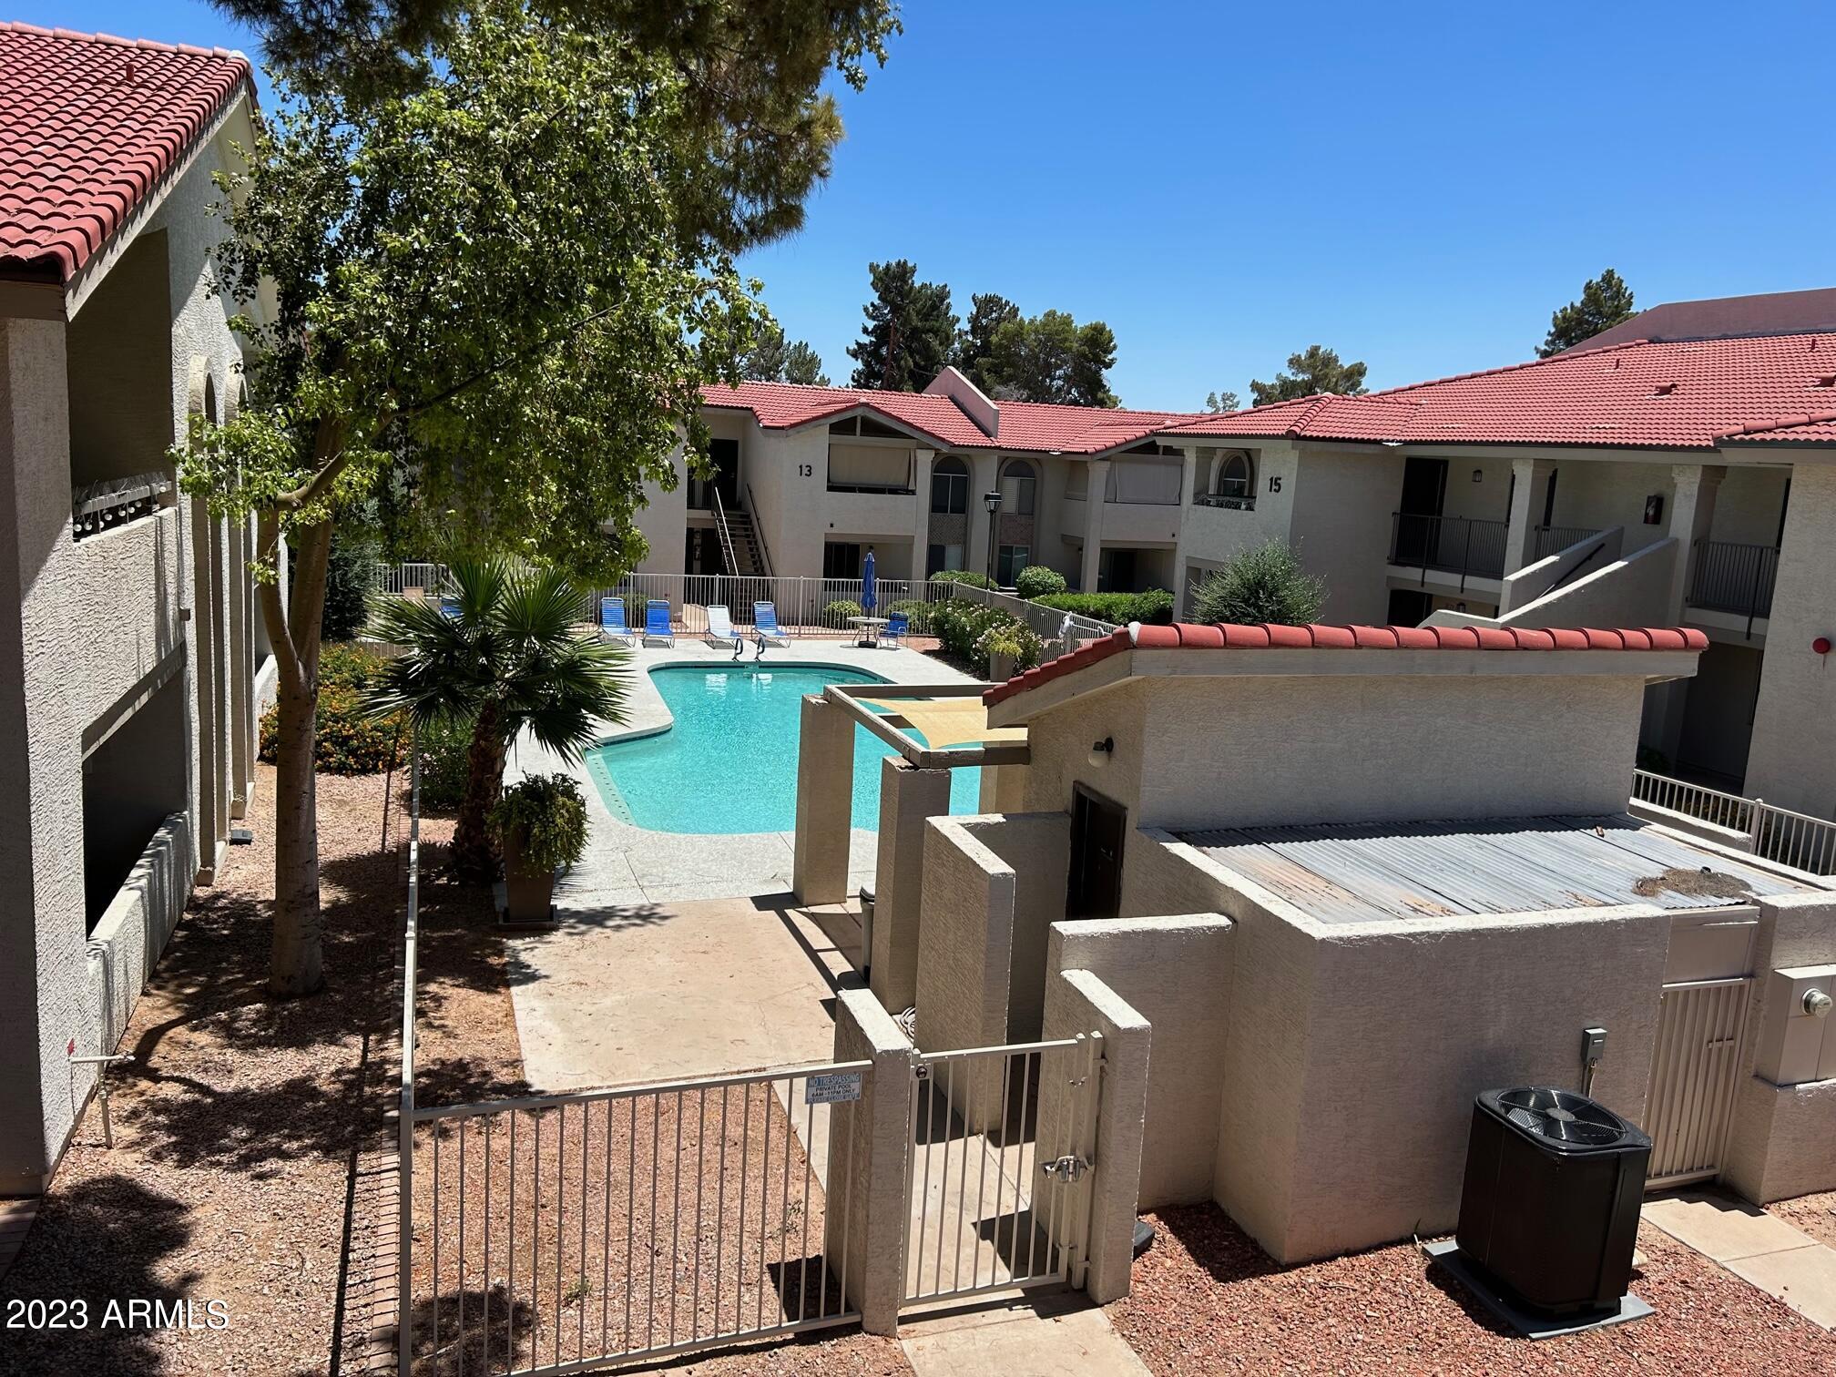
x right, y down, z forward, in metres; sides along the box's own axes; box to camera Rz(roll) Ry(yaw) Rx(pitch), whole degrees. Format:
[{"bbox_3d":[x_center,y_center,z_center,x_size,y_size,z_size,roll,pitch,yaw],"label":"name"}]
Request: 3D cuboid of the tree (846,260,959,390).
[{"bbox_3d":[-1.137,-12.850,64.104,5.300,13.494,5.300,0,10,-20],"label":"tree"}]

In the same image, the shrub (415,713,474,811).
[{"bbox_3d":[-6.007,0.833,17.500,0.800,1.200,0.900,0,10,-20],"label":"shrub"}]

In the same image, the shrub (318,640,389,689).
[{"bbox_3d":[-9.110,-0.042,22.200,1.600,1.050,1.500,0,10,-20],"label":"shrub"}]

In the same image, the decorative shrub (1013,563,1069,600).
[{"bbox_3d":[3.429,-2.707,39.431,1.500,1.600,1.500,0,10,-20],"label":"decorative shrub"}]

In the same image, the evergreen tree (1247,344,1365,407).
[{"bbox_3d":[19.236,-11.541,69.927,5.900,11.324,5.900,0,10,-20],"label":"evergreen tree"}]

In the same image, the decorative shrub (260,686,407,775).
[{"bbox_3d":[-8.222,0.479,19.350,1.800,1.050,1.600,0,10,-20],"label":"decorative shrub"}]

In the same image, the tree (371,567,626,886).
[{"bbox_3d":[-4.534,0.296,14.800,2.500,3.300,2.500,0,10,-20],"label":"tree"}]

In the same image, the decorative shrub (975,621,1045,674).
[{"bbox_3d":[1.883,-0.738,28.702,1.400,1.250,1.300,0,10,-20],"label":"decorative shrub"}]

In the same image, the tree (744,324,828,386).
[{"bbox_3d":[-7.975,-15.908,82.000,6.000,13.000,6.000,0,10,-20],"label":"tree"}]

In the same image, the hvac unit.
[{"bbox_3d":[3.748,3.019,8.178,0.647,0.981,0.708,0,10,-20],"label":"hvac unit"}]

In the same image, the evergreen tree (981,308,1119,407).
[{"bbox_3d":[7.216,-14.096,75.000,7.600,13.400,7.400,0,10,-20],"label":"evergreen tree"}]

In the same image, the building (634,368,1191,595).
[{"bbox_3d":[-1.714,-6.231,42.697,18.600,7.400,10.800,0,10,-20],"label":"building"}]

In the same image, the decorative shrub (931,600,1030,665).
[{"bbox_3d":[1.520,-1.447,33.600,1.800,1.300,2.200,0,10,-20],"label":"decorative shrub"}]

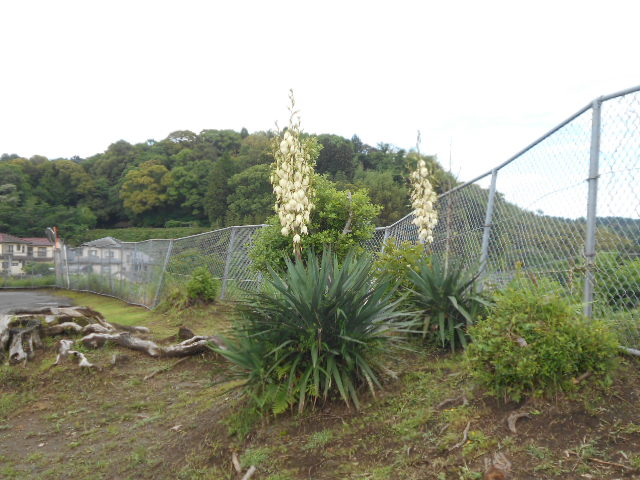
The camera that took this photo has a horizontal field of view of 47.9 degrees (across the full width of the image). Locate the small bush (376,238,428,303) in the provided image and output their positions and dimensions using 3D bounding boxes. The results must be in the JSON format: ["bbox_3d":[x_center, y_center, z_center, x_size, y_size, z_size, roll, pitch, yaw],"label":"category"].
[{"bbox_3d":[0.770,0.321,6.900,0.520,0.660,0.500,0,0,0],"label":"small bush"}]

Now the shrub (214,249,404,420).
[{"bbox_3d":[-0.040,0.546,4.450,1.180,0.970,1.100,0,0,0],"label":"shrub"}]

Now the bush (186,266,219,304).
[{"bbox_3d":[-2.037,0.789,12.500,0.560,0.660,0.550,0,0,0],"label":"bush"}]

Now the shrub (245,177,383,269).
[{"bbox_3d":[-0.058,0.005,7.600,1.400,1.400,1.250,0,0,0],"label":"shrub"}]

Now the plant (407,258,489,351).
[{"bbox_3d":[1.043,0.528,5.900,0.670,0.750,0.650,0,0,0],"label":"plant"}]

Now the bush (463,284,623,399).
[{"bbox_3d":[1.219,0.551,3.950,0.820,0.610,0.740,0,0,0],"label":"bush"}]

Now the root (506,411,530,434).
[{"bbox_3d":[0.936,0.860,3.400,0.115,0.085,0.110,0,0,0],"label":"root"}]

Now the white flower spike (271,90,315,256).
[{"bbox_3d":[-0.170,-0.410,4.450,0.270,1.020,0.270,0,0,0],"label":"white flower spike"}]

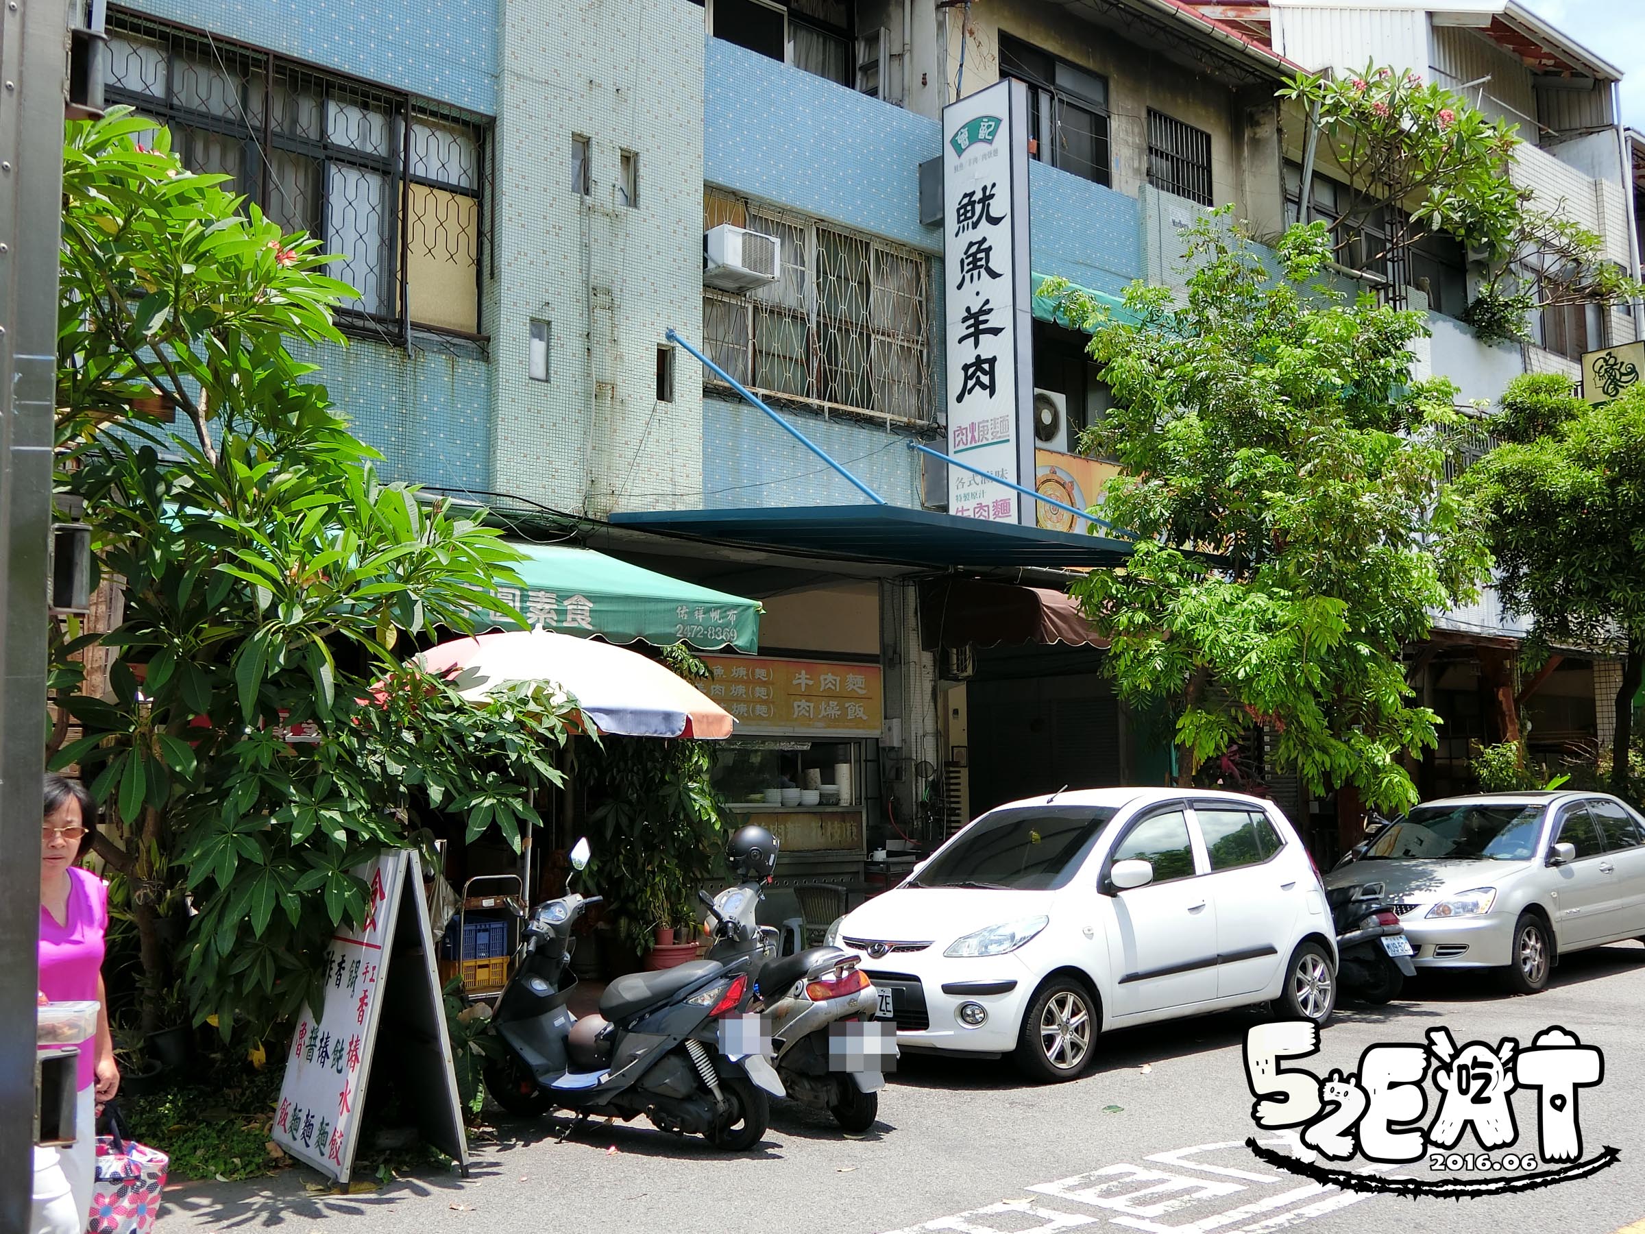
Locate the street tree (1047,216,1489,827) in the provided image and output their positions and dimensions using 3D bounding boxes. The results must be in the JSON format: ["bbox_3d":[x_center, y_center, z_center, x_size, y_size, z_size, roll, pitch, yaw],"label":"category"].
[{"bbox_3d":[3.689,-0.357,13.520,3.500,5.960,3.400,5,-8,-41],"label":"street tree"}]

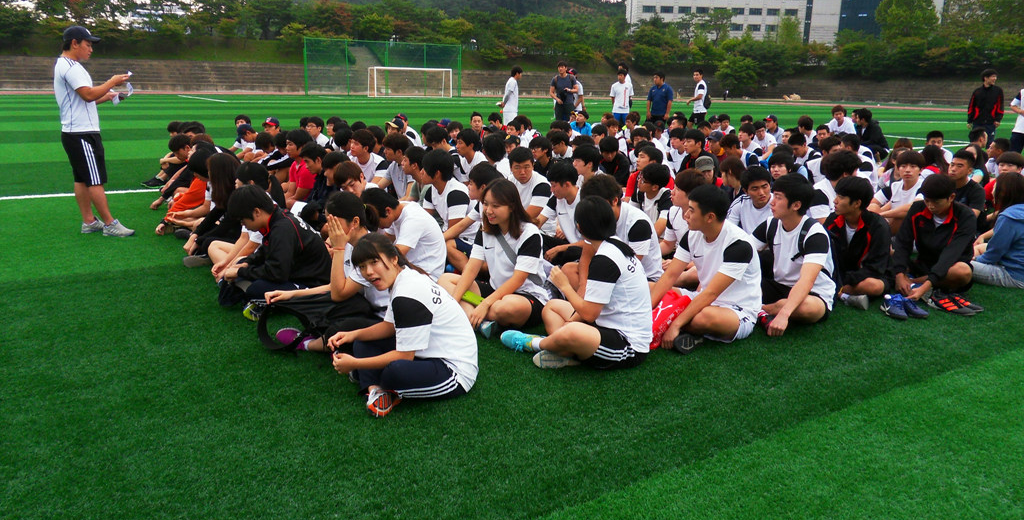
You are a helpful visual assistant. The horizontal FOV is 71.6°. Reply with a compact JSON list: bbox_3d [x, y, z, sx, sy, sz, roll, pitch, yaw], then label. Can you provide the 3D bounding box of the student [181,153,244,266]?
[{"bbox_3d":[-2.167,-0.415,5.388,0.640,0.800,0.540,-1,14,-9],"label":"student"}]

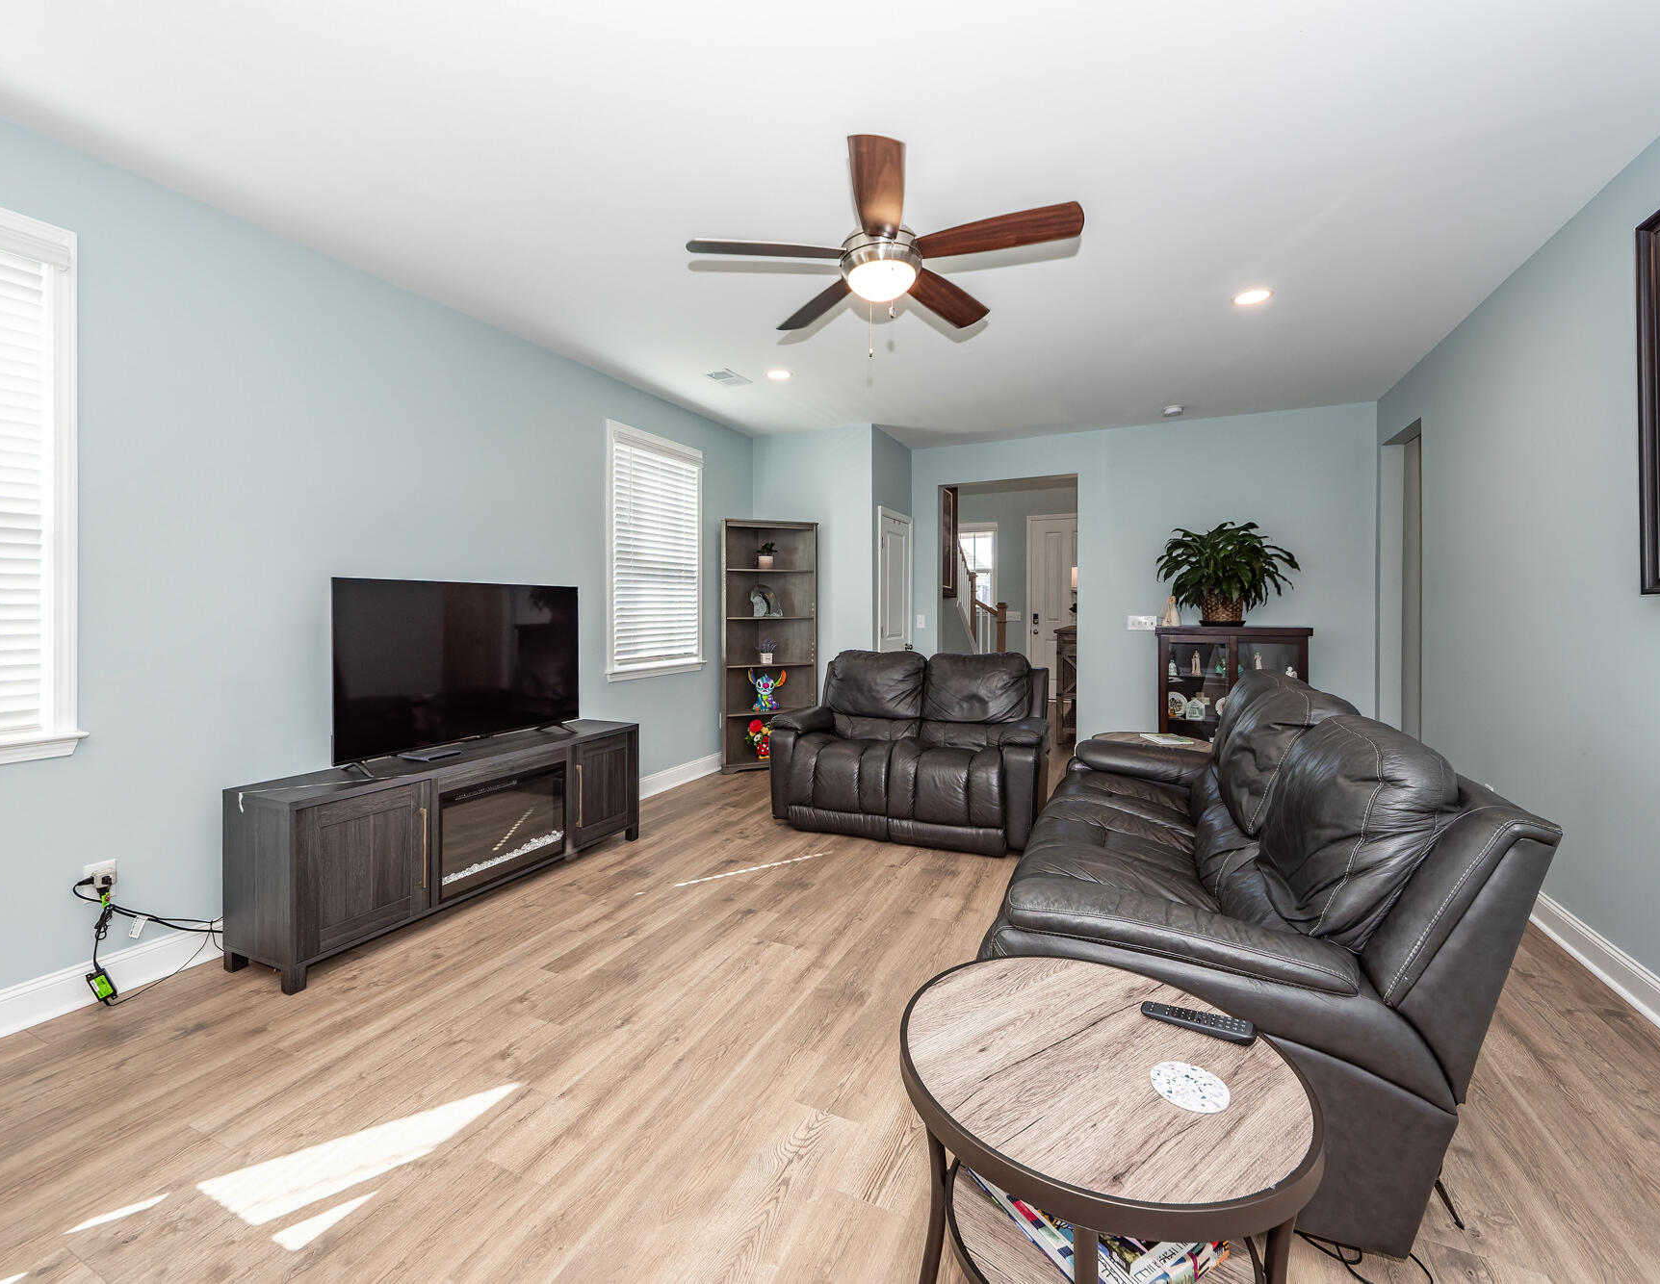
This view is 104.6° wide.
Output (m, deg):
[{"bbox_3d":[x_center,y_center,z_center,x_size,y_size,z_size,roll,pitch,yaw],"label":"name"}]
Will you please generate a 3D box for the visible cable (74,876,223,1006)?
[{"bbox_3d":[-2.314,0.984,2.196,0.100,0.410,0.360,1,3,27],"label":"visible cable"}]

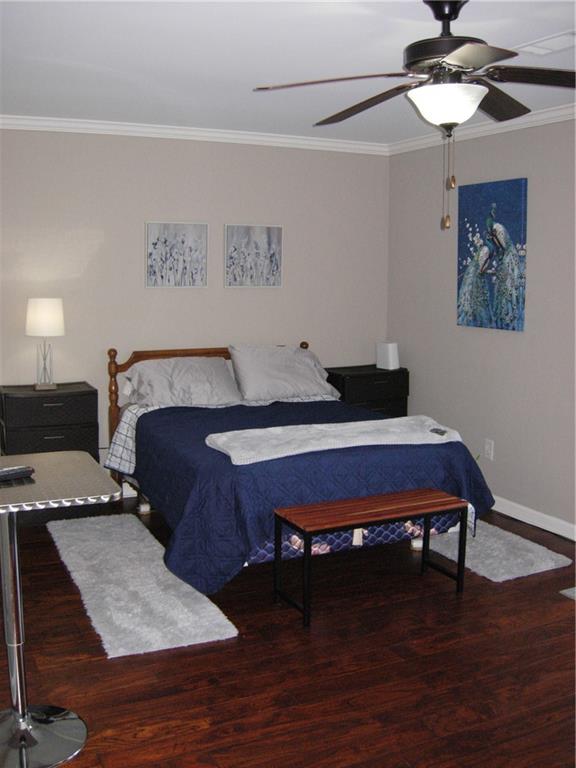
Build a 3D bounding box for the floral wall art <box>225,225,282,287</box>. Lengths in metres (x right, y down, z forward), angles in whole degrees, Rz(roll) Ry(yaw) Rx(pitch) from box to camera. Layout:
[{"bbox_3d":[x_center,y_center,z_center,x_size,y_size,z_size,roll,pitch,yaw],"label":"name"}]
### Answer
[{"bbox_3d":[-0.234,-0.878,5.514,0.433,0.428,0.031,-4,9,-26],"label":"floral wall art"}]

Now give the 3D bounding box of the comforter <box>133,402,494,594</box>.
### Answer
[{"bbox_3d":[0.023,0.521,4.567,1.691,0.589,1.568,-4,9,-26],"label":"comforter"}]

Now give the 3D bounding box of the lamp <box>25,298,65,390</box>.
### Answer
[{"bbox_3d":[-1.433,-0.235,4.722,0.226,0.537,0.229,-4,9,-26],"label":"lamp"}]

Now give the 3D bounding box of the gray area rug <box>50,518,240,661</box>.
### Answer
[{"bbox_3d":[-0.838,0.936,4.025,0.558,0.028,1.851,-4,9,-26],"label":"gray area rug"}]

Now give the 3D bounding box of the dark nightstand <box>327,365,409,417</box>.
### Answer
[{"bbox_3d":[0.538,0.302,5.788,0.543,0.817,0.398,-4,9,-26],"label":"dark nightstand"}]

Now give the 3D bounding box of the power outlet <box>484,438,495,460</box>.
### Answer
[{"bbox_3d":[1.286,0.426,5.115,0.012,0.120,0.074,-4,9,-26],"label":"power outlet"}]

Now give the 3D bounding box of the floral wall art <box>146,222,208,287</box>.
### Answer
[{"bbox_3d":[-0.727,-0.845,5.266,0.433,0.428,0.031,-4,9,-26],"label":"floral wall art"}]

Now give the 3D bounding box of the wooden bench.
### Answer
[{"bbox_3d":[0.393,0.784,3.683,0.880,0.450,0.306,-4,9,-26],"label":"wooden bench"}]

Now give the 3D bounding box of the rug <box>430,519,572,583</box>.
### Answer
[{"bbox_3d":[0.853,0.835,4.815,0.554,0.028,1.844,-4,9,-26],"label":"rug"}]

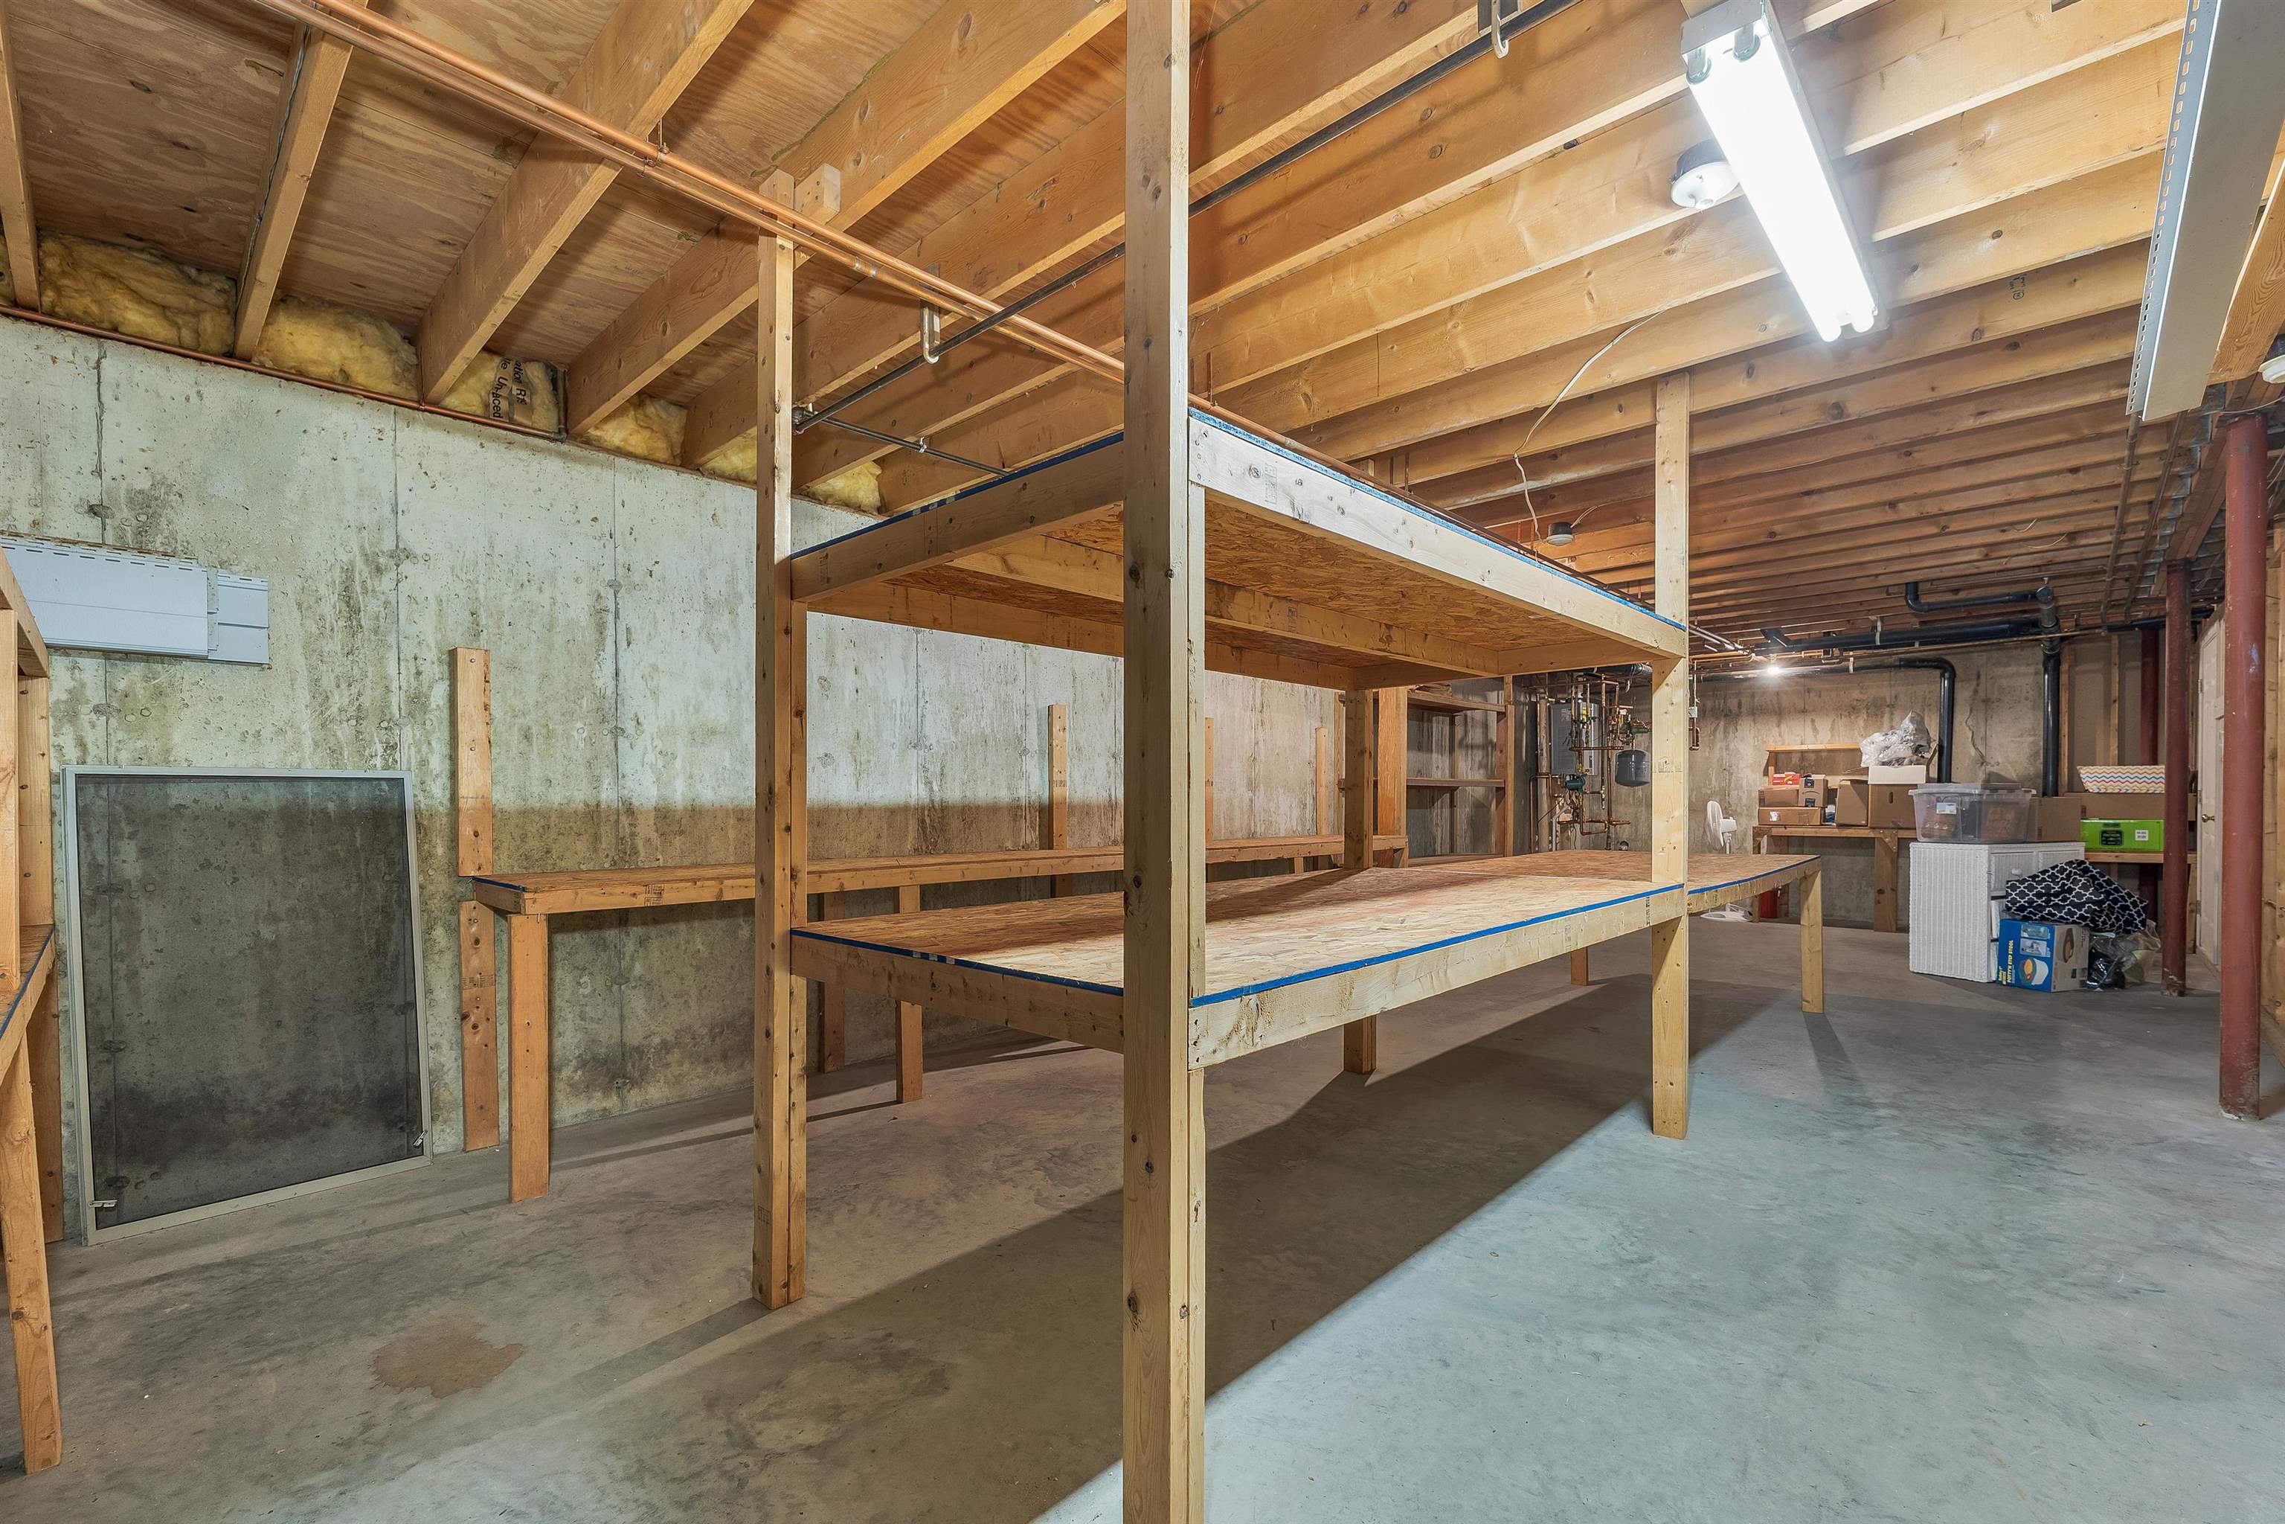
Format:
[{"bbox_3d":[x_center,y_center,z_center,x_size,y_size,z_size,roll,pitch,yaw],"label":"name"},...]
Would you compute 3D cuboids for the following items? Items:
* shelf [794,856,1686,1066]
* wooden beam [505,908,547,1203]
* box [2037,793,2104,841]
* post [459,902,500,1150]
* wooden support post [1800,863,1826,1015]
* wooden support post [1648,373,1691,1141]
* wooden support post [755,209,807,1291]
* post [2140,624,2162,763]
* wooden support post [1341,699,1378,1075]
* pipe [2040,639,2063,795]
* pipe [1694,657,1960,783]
[{"bbox_3d":[0.479,0.436,2.470,2.470,0.106,1.220,2,-3,-44],"label":"shelf"},{"bbox_3d":[-1.766,0.824,2.559,0.088,0.840,0.042,1,-2,-45],"label":"wooden beam"},{"bbox_3d":[7.200,0.445,6.925,0.340,0.390,0.310,1,-2,-45],"label":"box"},{"bbox_3d":[-2.181,0.848,2.932,0.088,0.830,0.042,1,-2,-45],"label":"post"},{"bbox_3d":[3.521,0.946,4.666,0.042,0.770,0.088,1,-2,-45],"label":"wooden support post"},{"bbox_3d":[1.761,0.003,2.980,0.075,2.470,0.088,1,-2,-45],"label":"wooden support post"},{"bbox_3d":[-0.827,0.011,2.033,0.075,2.420,0.088,1,-2,-45],"label":"wooden support post"},{"bbox_3d":[7.803,0.111,6.873,0.092,2.450,0.092,1,-2,-45],"label":"post"},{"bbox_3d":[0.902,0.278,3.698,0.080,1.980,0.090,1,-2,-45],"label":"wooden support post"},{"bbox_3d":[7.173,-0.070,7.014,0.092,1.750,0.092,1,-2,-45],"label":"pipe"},{"bbox_3d":[6.014,-0.359,7.929,0.110,1.100,1.771,1,-2,-45],"label":"pipe"}]

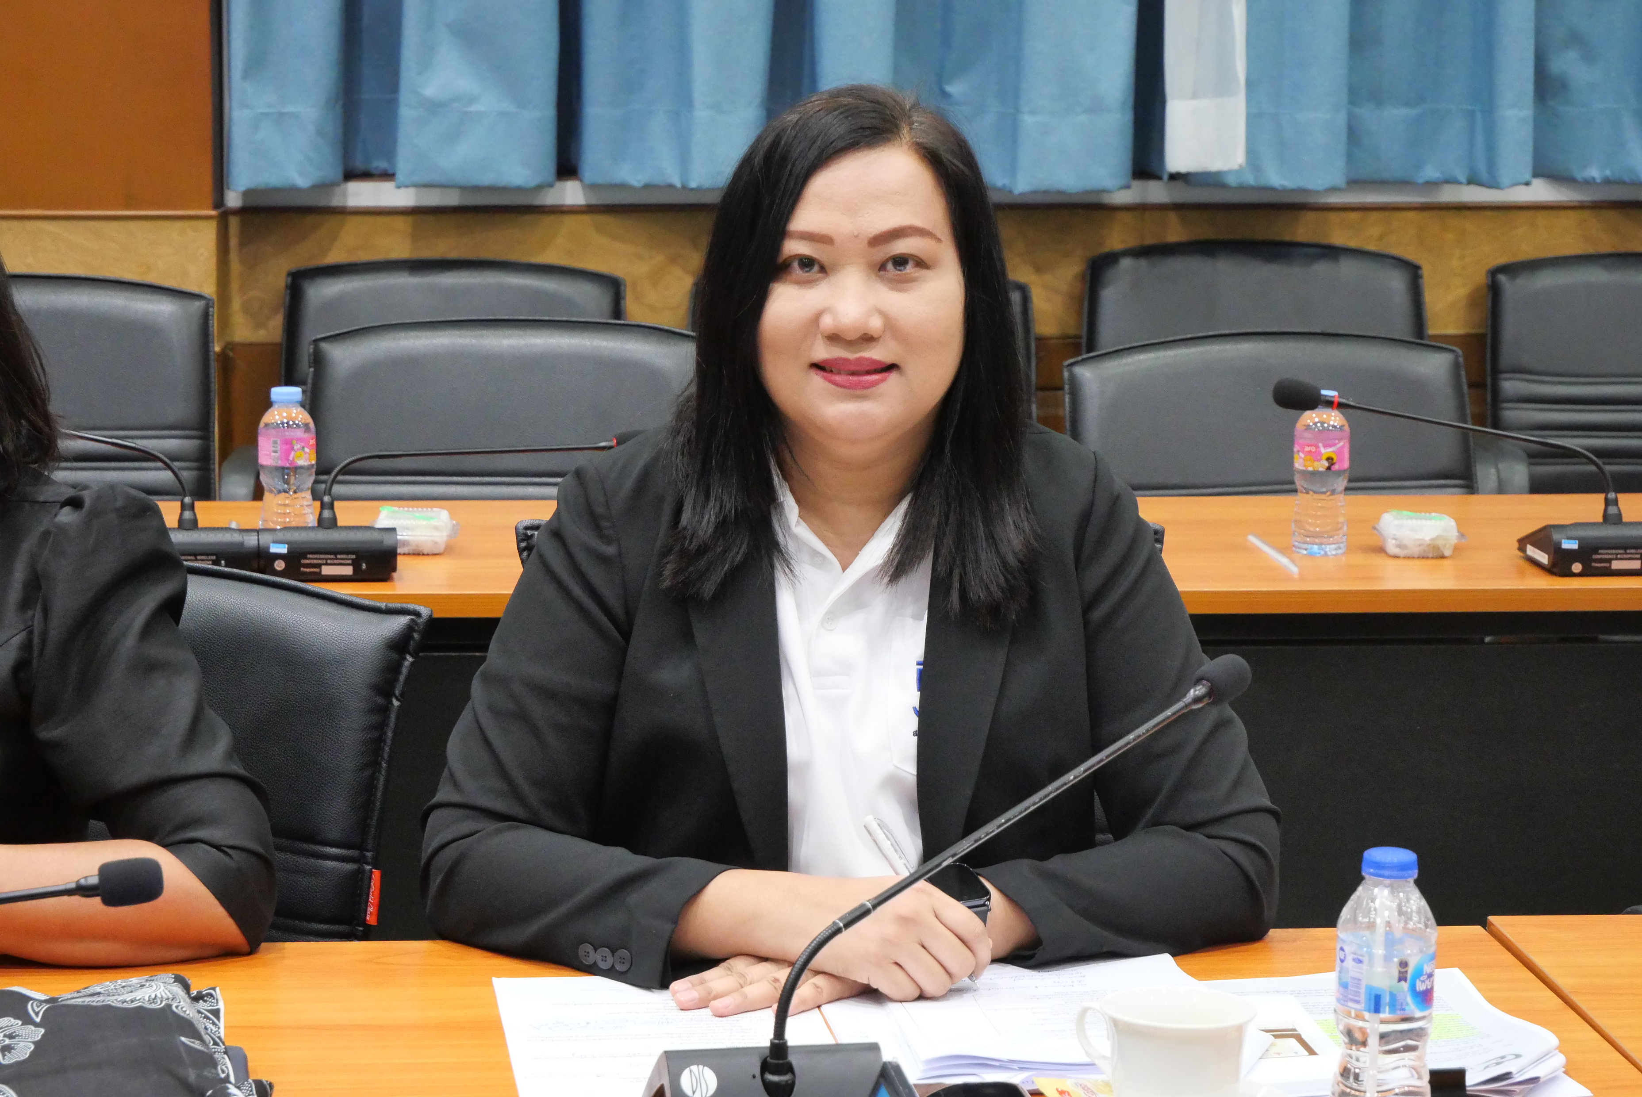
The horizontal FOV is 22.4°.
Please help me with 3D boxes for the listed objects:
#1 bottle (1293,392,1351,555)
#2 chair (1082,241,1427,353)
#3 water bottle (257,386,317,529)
[{"bbox_3d":[0.525,-0.079,4.352,0.060,0.168,0.060,0,10,0],"label":"bottle"},{"bbox_3d":[0.635,0.042,5.934,0.630,0.900,0.640,0,10,2],"label":"chair"},{"bbox_3d":[-0.558,-0.077,4.341,0.060,0.168,0.060,0,10,0],"label":"water bottle"}]

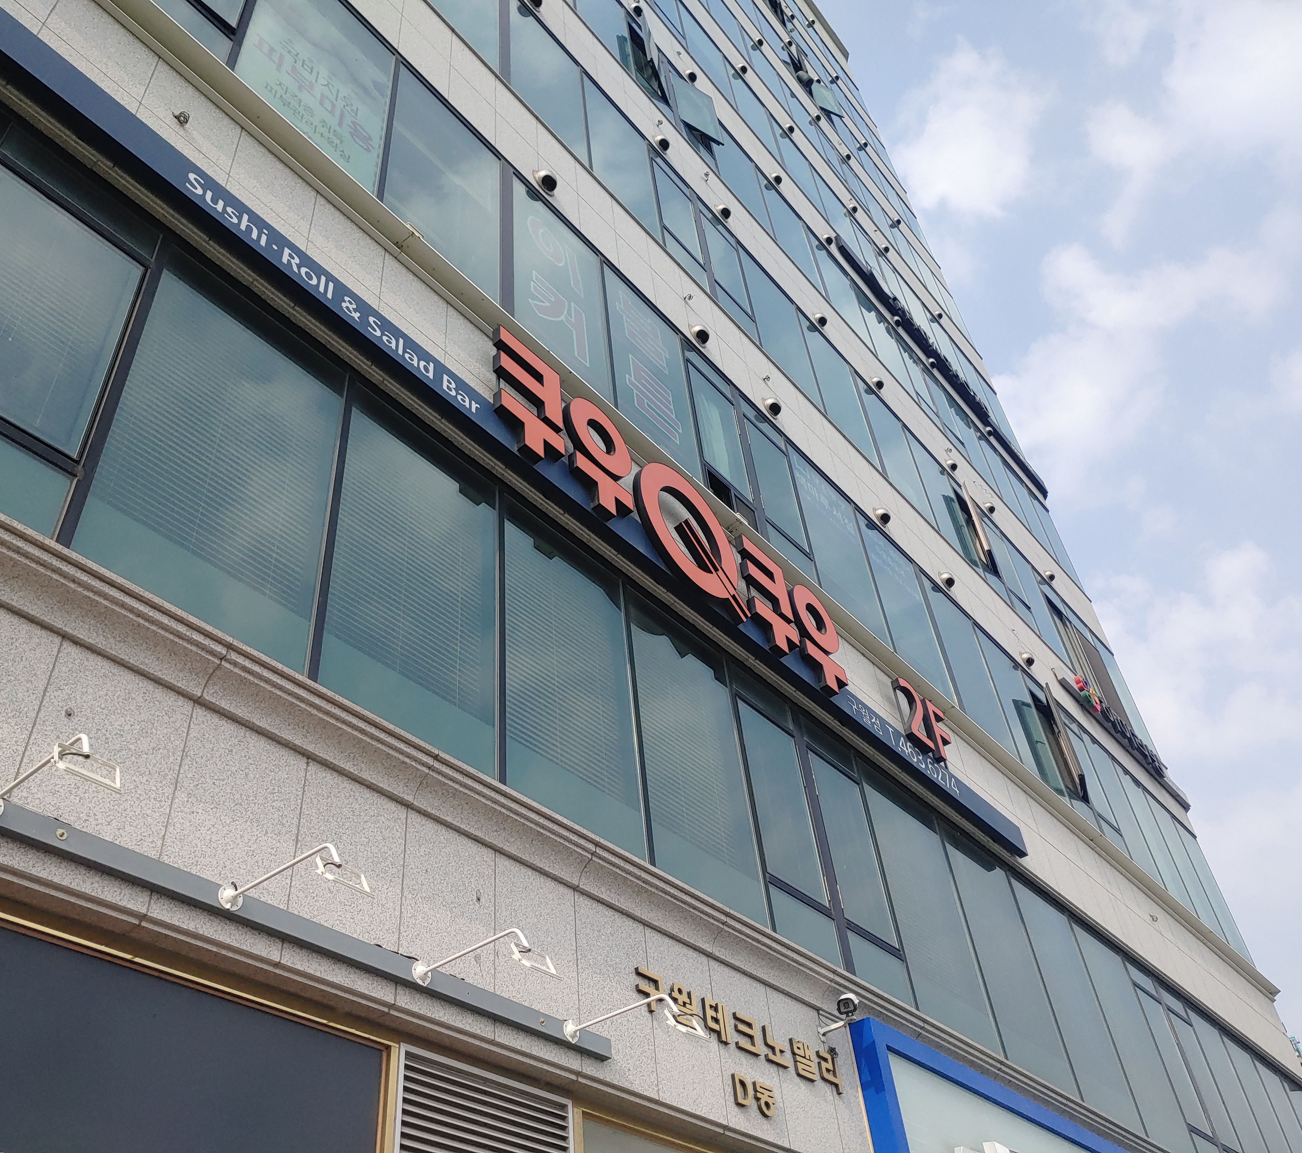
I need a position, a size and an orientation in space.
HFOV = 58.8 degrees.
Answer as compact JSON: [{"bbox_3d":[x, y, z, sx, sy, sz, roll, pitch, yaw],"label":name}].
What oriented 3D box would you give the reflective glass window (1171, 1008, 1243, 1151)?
[{"bbox_3d":[6.755,6.143,14.077,0.100,1.516,0.805,-32,-49,25],"label":"reflective glass window"}]

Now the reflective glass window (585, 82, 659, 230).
[{"bbox_3d":[-0.358,-5.149,14.125,0.100,2.388,1.169,-32,-49,25],"label":"reflective glass window"}]

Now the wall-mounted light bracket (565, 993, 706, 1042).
[{"bbox_3d":[-0.088,1.807,4.664,0.610,0.273,0.289,-33,-50,25],"label":"wall-mounted light bracket"}]

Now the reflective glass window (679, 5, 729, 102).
[{"bbox_3d":[0.957,-9.275,20.496,0.100,2.302,1.278,-32,-49,26],"label":"reflective glass window"}]

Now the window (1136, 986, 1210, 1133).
[{"bbox_3d":[6.083,5.635,13.435,0.100,1.537,0.799,-32,-49,25],"label":"window"}]

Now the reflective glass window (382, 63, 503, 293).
[{"bbox_3d":[-1.603,-3.106,9.064,0.100,2.124,1.127,-32,-49,26],"label":"reflective glass window"}]

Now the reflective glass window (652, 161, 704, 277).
[{"bbox_3d":[0.357,-4.662,14.871,0.100,1.795,0.835,-32,-49,25],"label":"reflective glass window"}]

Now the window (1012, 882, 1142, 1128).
[{"bbox_3d":[3.818,3.829,10.404,0.100,1.992,1.228,-33,-50,25],"label":"window"}]

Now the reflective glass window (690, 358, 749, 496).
[{"bbox_3d":[0.700,-1.508,11.849,0.100,1.562,0.761,-32,-49,25],"label":"reflective glass window"}]

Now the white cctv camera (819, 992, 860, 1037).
[{"bbox_3d":[1.146,2.643,6.968,0.270,0.230,0.230,-23,-45,17],"label":"white cctv camera"}]

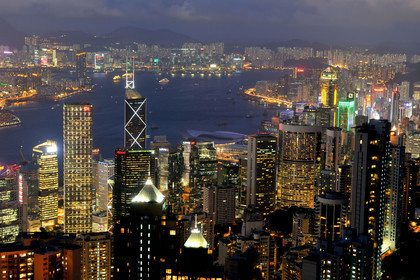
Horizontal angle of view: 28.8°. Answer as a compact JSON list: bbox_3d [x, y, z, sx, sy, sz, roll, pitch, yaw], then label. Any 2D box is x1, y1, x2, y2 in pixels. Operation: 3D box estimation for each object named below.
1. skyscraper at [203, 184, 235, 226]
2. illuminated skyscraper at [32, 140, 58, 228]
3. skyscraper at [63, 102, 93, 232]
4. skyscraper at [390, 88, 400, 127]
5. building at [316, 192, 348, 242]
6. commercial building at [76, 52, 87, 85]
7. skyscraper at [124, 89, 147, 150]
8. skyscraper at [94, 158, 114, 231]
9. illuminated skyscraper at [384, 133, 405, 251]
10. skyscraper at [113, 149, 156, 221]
[{"bbox_3d":[9.910,84.590,1010.860,37.000,55.000,23.000,1,8,-2],"label":"skyscraper"},{"bbox_3d":[-330.970,92.150,1650.900,28.000,180.000,42.000,8,10,40],"label":"illuminated skyscraper"},{"bbox_3d":[-231.610,76.830,1435.930,48.000,283.000,48.000,1,8,-5],"label":"skyscraper"},{"bbox_3d":[743.470,-123.360,3278.740,27.000,175.000,27.000,5,9,25],"label":"skyscraper"},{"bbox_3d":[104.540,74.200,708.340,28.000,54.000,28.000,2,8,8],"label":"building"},{"bbox_3d":[-842.320,-454.750,5353.200,64.000,230.000,42.000,0,8,-9],"label":"commercial building"},{"bbox_3d":[-155.910,56.850,1514.330,52.000,305.000,52.000,8,10,42],"label":"skyscraper"},{"bbox_3d":[-211.290,117.550,1689.290,40.000,146.000,40.000,-6,11,-43],"label":"skyscraper"},{"bbox_3d":[171.340,48.410,768.880,16.500,110.000,16.500,0,8,-10],"label":"illuminated skyscraper"},{"bbox_3d":[-127.570,118.850,1388.790,54.000,206.000,45.000,-2,8,-20],"label":"skyscraper"}]

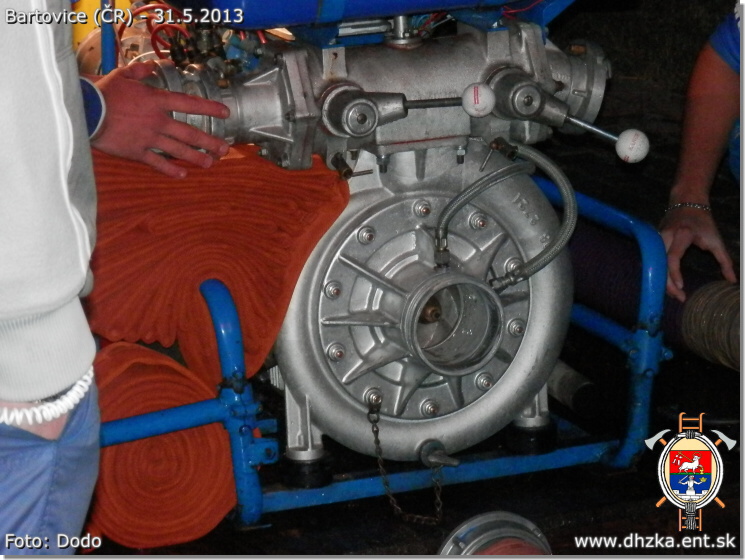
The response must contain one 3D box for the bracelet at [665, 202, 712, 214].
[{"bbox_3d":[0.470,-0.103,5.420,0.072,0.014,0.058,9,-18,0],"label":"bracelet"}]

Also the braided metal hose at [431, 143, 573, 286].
[{"bbox_3d":[0.167,-0.085,4.754,0.229,0.171,0.126,-7,14,-20],"label":"braided metal hose"}]

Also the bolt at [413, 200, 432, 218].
[{"bbox_3d":[0.066,-0.092,4.729,0.022,0.022,0.022,-7,14,-20],"label":"bolt"}]

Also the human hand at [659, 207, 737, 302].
[{"bbox_3d":[0.480,-0.036,5.390,0.118,0.145,0.100,6,-15,0],"label":"human hand"}]

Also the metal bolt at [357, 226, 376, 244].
[{"bbox_3d":[-0.007,-0.058,4.708,0.022,0.022,0.022,-7,14,-20],"label":"metal bolt"}]

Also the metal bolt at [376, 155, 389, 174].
[{"bbox_3d":[0.013,-0.150,4.739,0.017,0.027,0.017,-7,14,-20],"label":"metal bolt"}]

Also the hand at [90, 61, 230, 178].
[{"bbox_3d":[-0.269,-0.204,4.620,0.188,0.138,0.080,12,8,-20],"label":"hand"}]

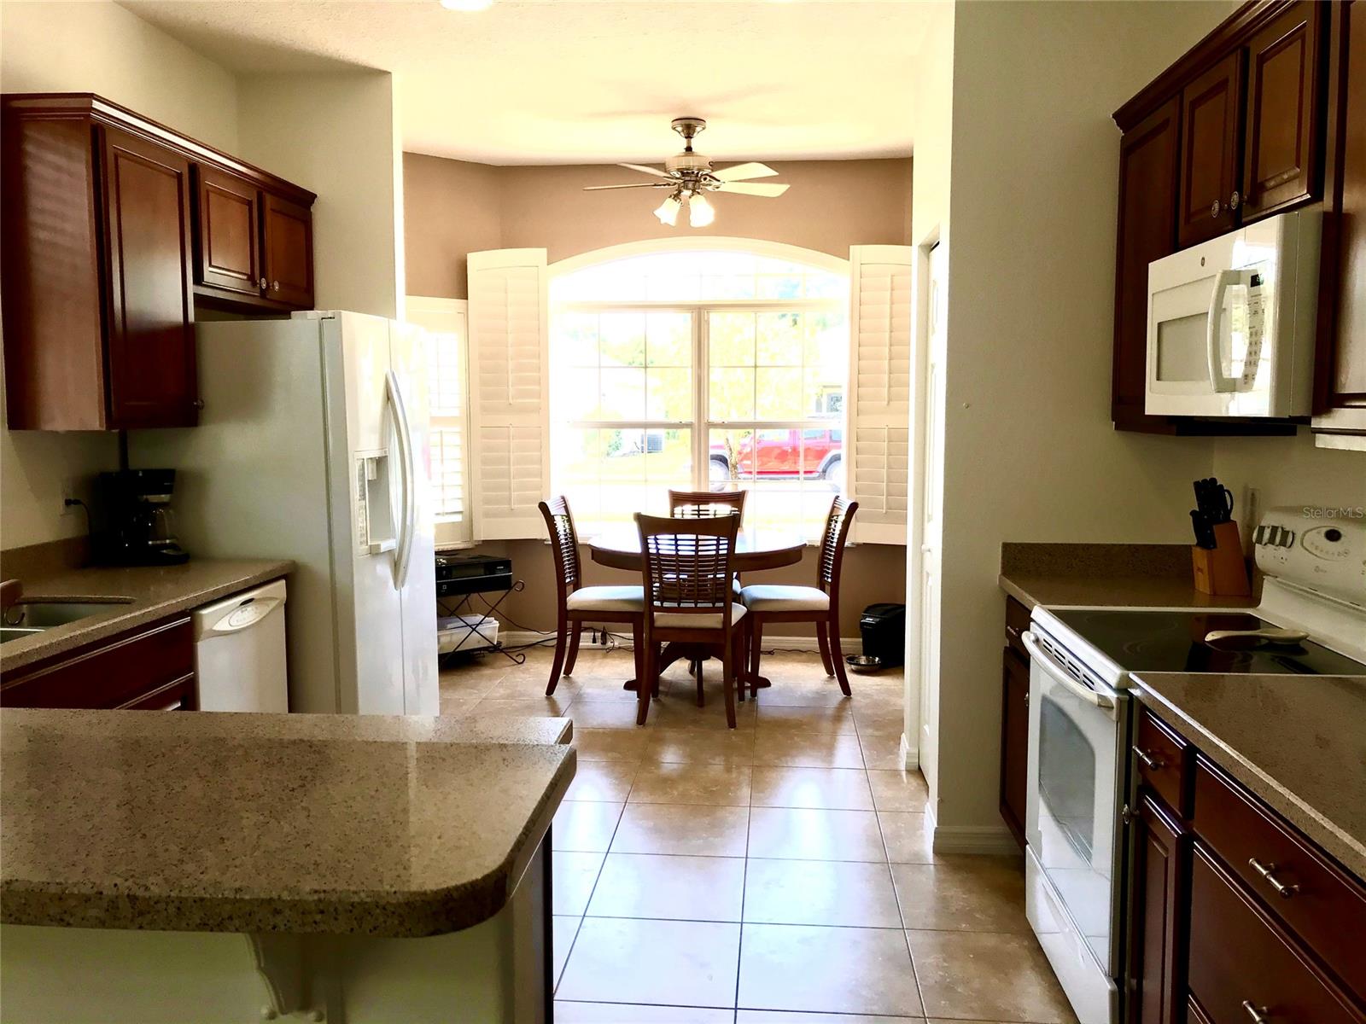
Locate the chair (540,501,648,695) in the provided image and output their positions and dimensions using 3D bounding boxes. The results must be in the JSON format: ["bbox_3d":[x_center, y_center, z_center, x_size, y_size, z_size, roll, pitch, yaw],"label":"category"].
[{"bbox_3d":[-0.413,0.422,5.715,0.560,0.985,0.490,1,6,7],"label":"chair"}]

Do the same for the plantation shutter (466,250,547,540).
[{"bbox_3d":[-1.033,-0.686,6.539,0.470,1.720,0.060,-1,6,-5],"label":"plantation shutter"}]

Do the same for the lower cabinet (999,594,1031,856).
[{"bbox_3d":[1.319,0.710,3.317,0.620,0.880,0.470,0,6,5],"label":"lower cabinet"}]

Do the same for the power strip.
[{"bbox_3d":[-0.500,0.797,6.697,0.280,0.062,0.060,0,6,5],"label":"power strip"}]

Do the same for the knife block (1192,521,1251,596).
[{"bbox_3d":[1.563,0.128,3.197,0.122,0.211,0.100,1,6,7],"label":"knife block"}]

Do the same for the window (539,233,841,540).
[{"bbox_3d":[0.086,-0.714,6.518,1.780,1.760,0.120,1,6,5],"label":"window"}]

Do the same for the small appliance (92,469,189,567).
[{"bbox_3d":[-1.886,0.020,3.879,0.295,0.336,0.190,0,6,5],"label":"small appliance"}]

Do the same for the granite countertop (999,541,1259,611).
[{"bbox_3d":[1.312,0.191,3.242,0.655,0.138,0.565,1,6,5],"label":"granite countertop"}]

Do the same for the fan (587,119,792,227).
[{"bbox_3d":[0.033,-1.677,5.462,1.060,0.510,1.060,0,6,5],"label":"fan"}]

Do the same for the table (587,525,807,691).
[{"bbox_3d":[0.076,0.535,5.713,1.117,0.762,1.117,1,6,5],"label":"table"}]

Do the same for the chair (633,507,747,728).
[{"bbox_3d":[0.047,0.470,5.235,0.490,0.985,0.560,1,6,7],"label":"chair"}]

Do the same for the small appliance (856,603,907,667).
[{"bbox_3d":[1.194,0.684,6.326,0.210,0.350,0.330,5,8,44],"label":"small appliance"}]

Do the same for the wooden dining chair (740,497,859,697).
[{"bbox_3d":[0.582,0.422,5.734,0.560,0.985,0.490,0,6,-2],"label":"wooden dining chair"}]

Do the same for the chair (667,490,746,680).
[{"bbox_3d":[0.123,0.384,6.219,0.470,0.975,0.570,0,6,5],"label":"chair"}]

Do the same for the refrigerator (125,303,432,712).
[{"bbox_3d":[-1.495,0.159,4.397,0.860,1.785,0.915,0,6,5],"label":"refrigerator"}]

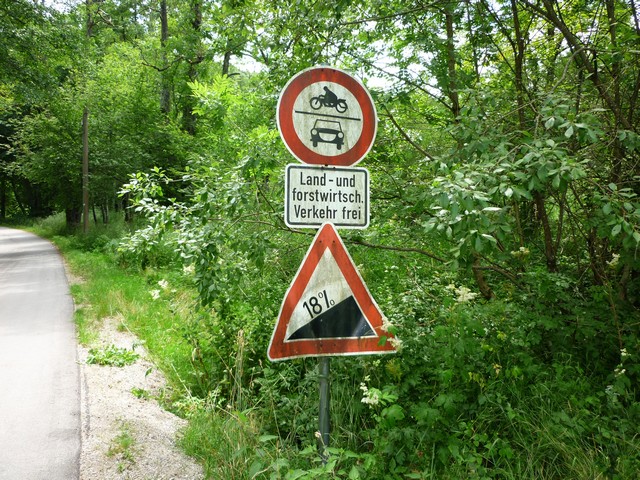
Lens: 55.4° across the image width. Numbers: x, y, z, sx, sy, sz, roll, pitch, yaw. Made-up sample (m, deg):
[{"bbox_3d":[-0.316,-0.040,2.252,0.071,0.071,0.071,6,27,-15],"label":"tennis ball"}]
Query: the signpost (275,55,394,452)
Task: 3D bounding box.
[{"bbox_3d":[0.075,0.150,3.500,0.810,2.320,0.130,0,-1,-21],"label":"signpost"}]

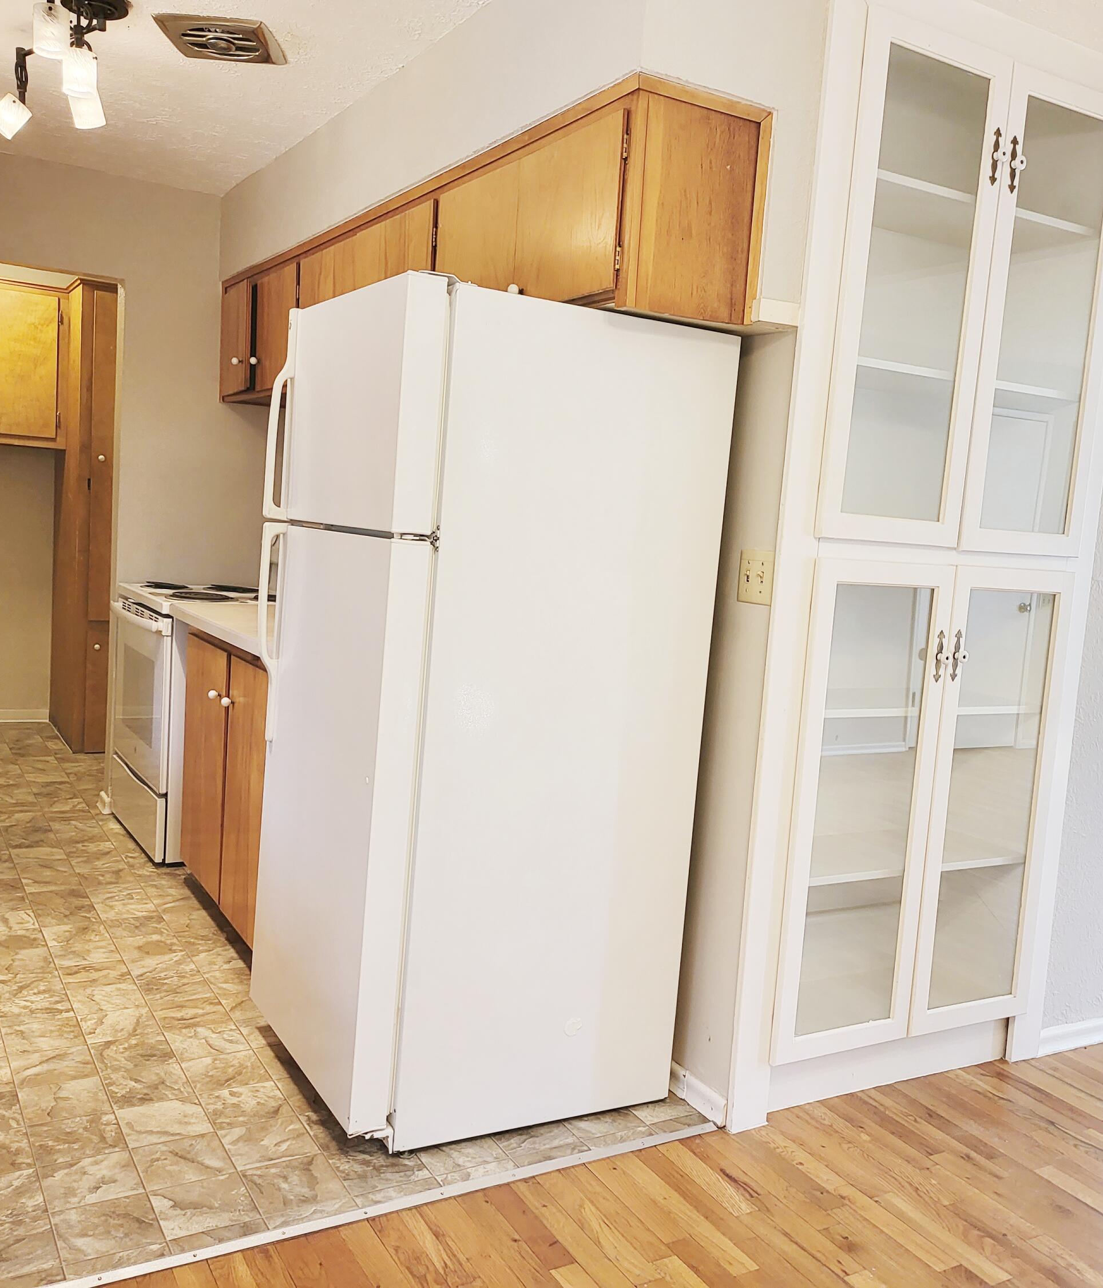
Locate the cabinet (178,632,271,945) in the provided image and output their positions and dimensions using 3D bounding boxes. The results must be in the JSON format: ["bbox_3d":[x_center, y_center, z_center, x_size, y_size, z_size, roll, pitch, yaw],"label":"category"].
[{"bbox_3d":[-0.700,0.408,3.675,0.624,0.870,1.117,0,7,-30],"label":"cabinet"}]

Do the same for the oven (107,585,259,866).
[{"bbox_3d":[-1.233,0.217,4.463,0.714,1.000,0.775,0,7,-30],"label":"oven"}]

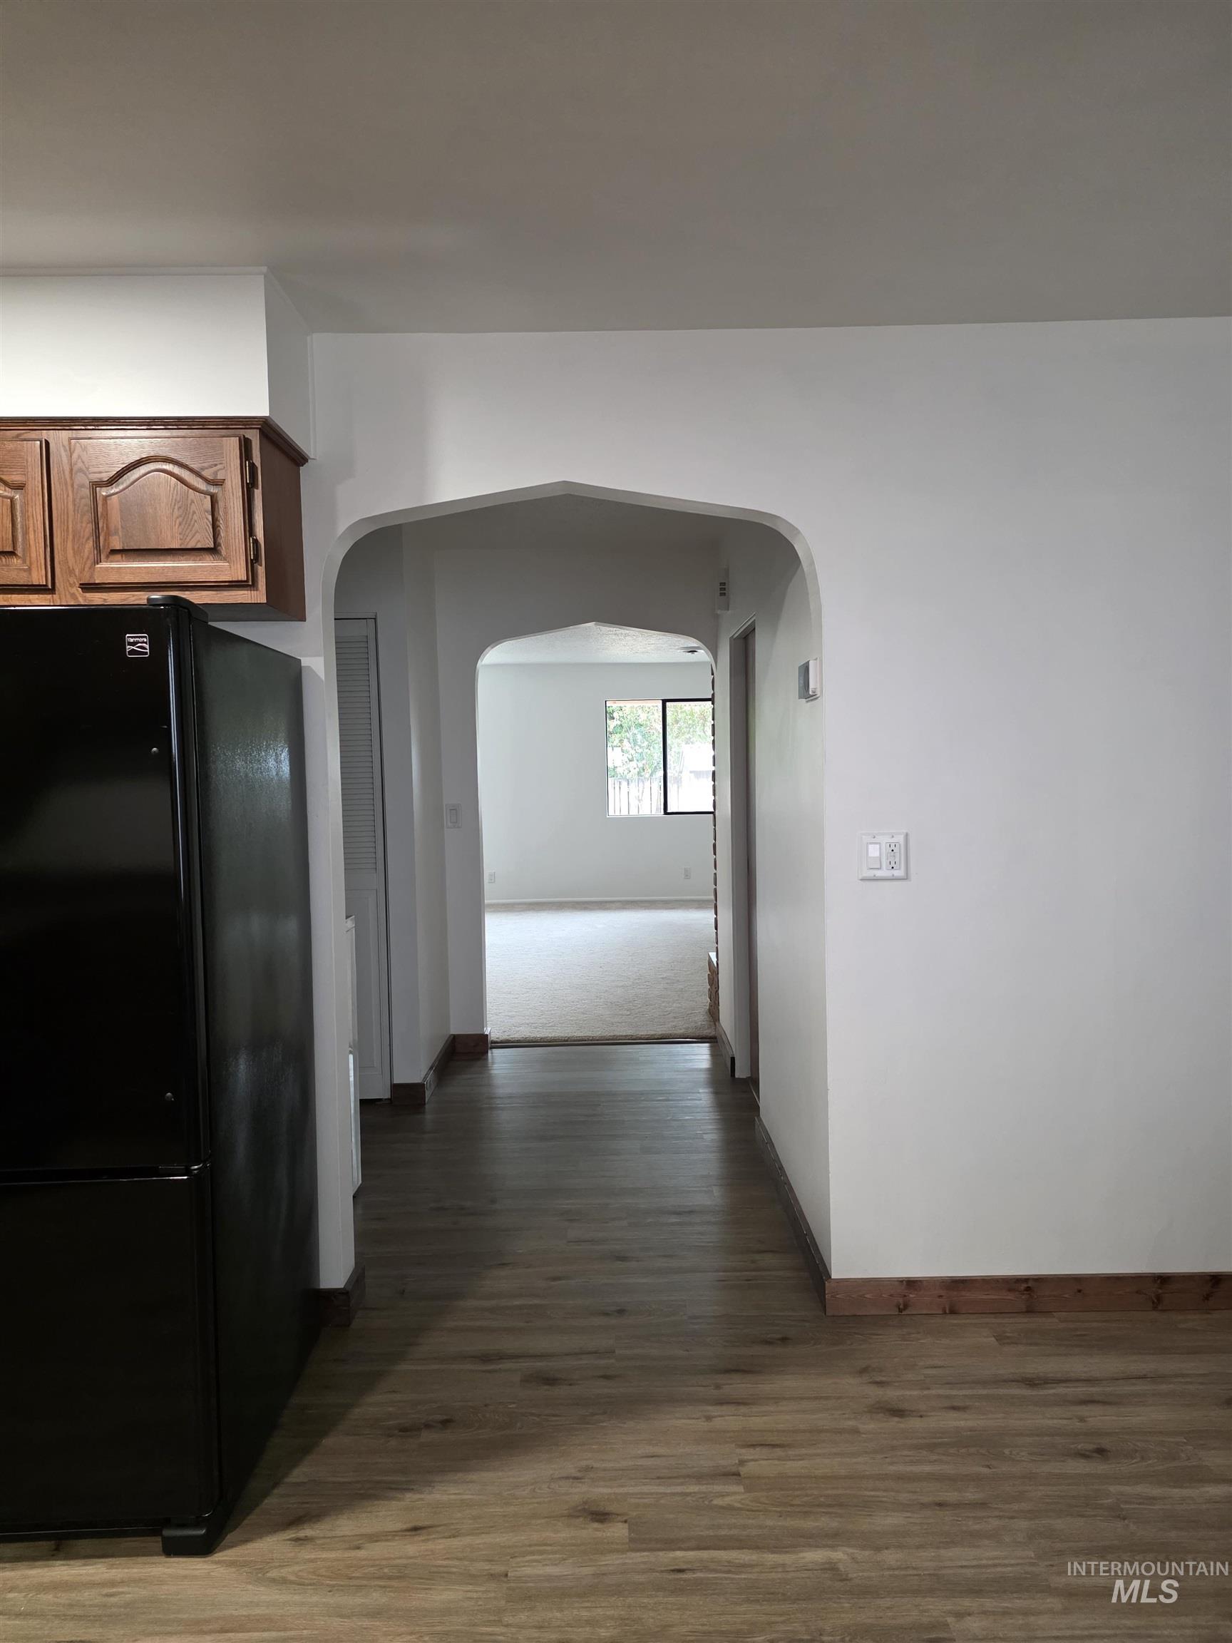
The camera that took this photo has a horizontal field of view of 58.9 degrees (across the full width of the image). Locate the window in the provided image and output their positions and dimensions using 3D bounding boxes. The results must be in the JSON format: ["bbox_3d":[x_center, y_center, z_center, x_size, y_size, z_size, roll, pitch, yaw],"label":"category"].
[{"bbox_3d":[0.512,-0.661,11.317,1.201,1.211,0.100,-1,3,0],"label":"window"}]

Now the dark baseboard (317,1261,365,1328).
[{"bbox_3d":[-0.706,1.214,2.792,0.093,0.090,0.143,-1,3,0],"label":"dark baseboard"}]

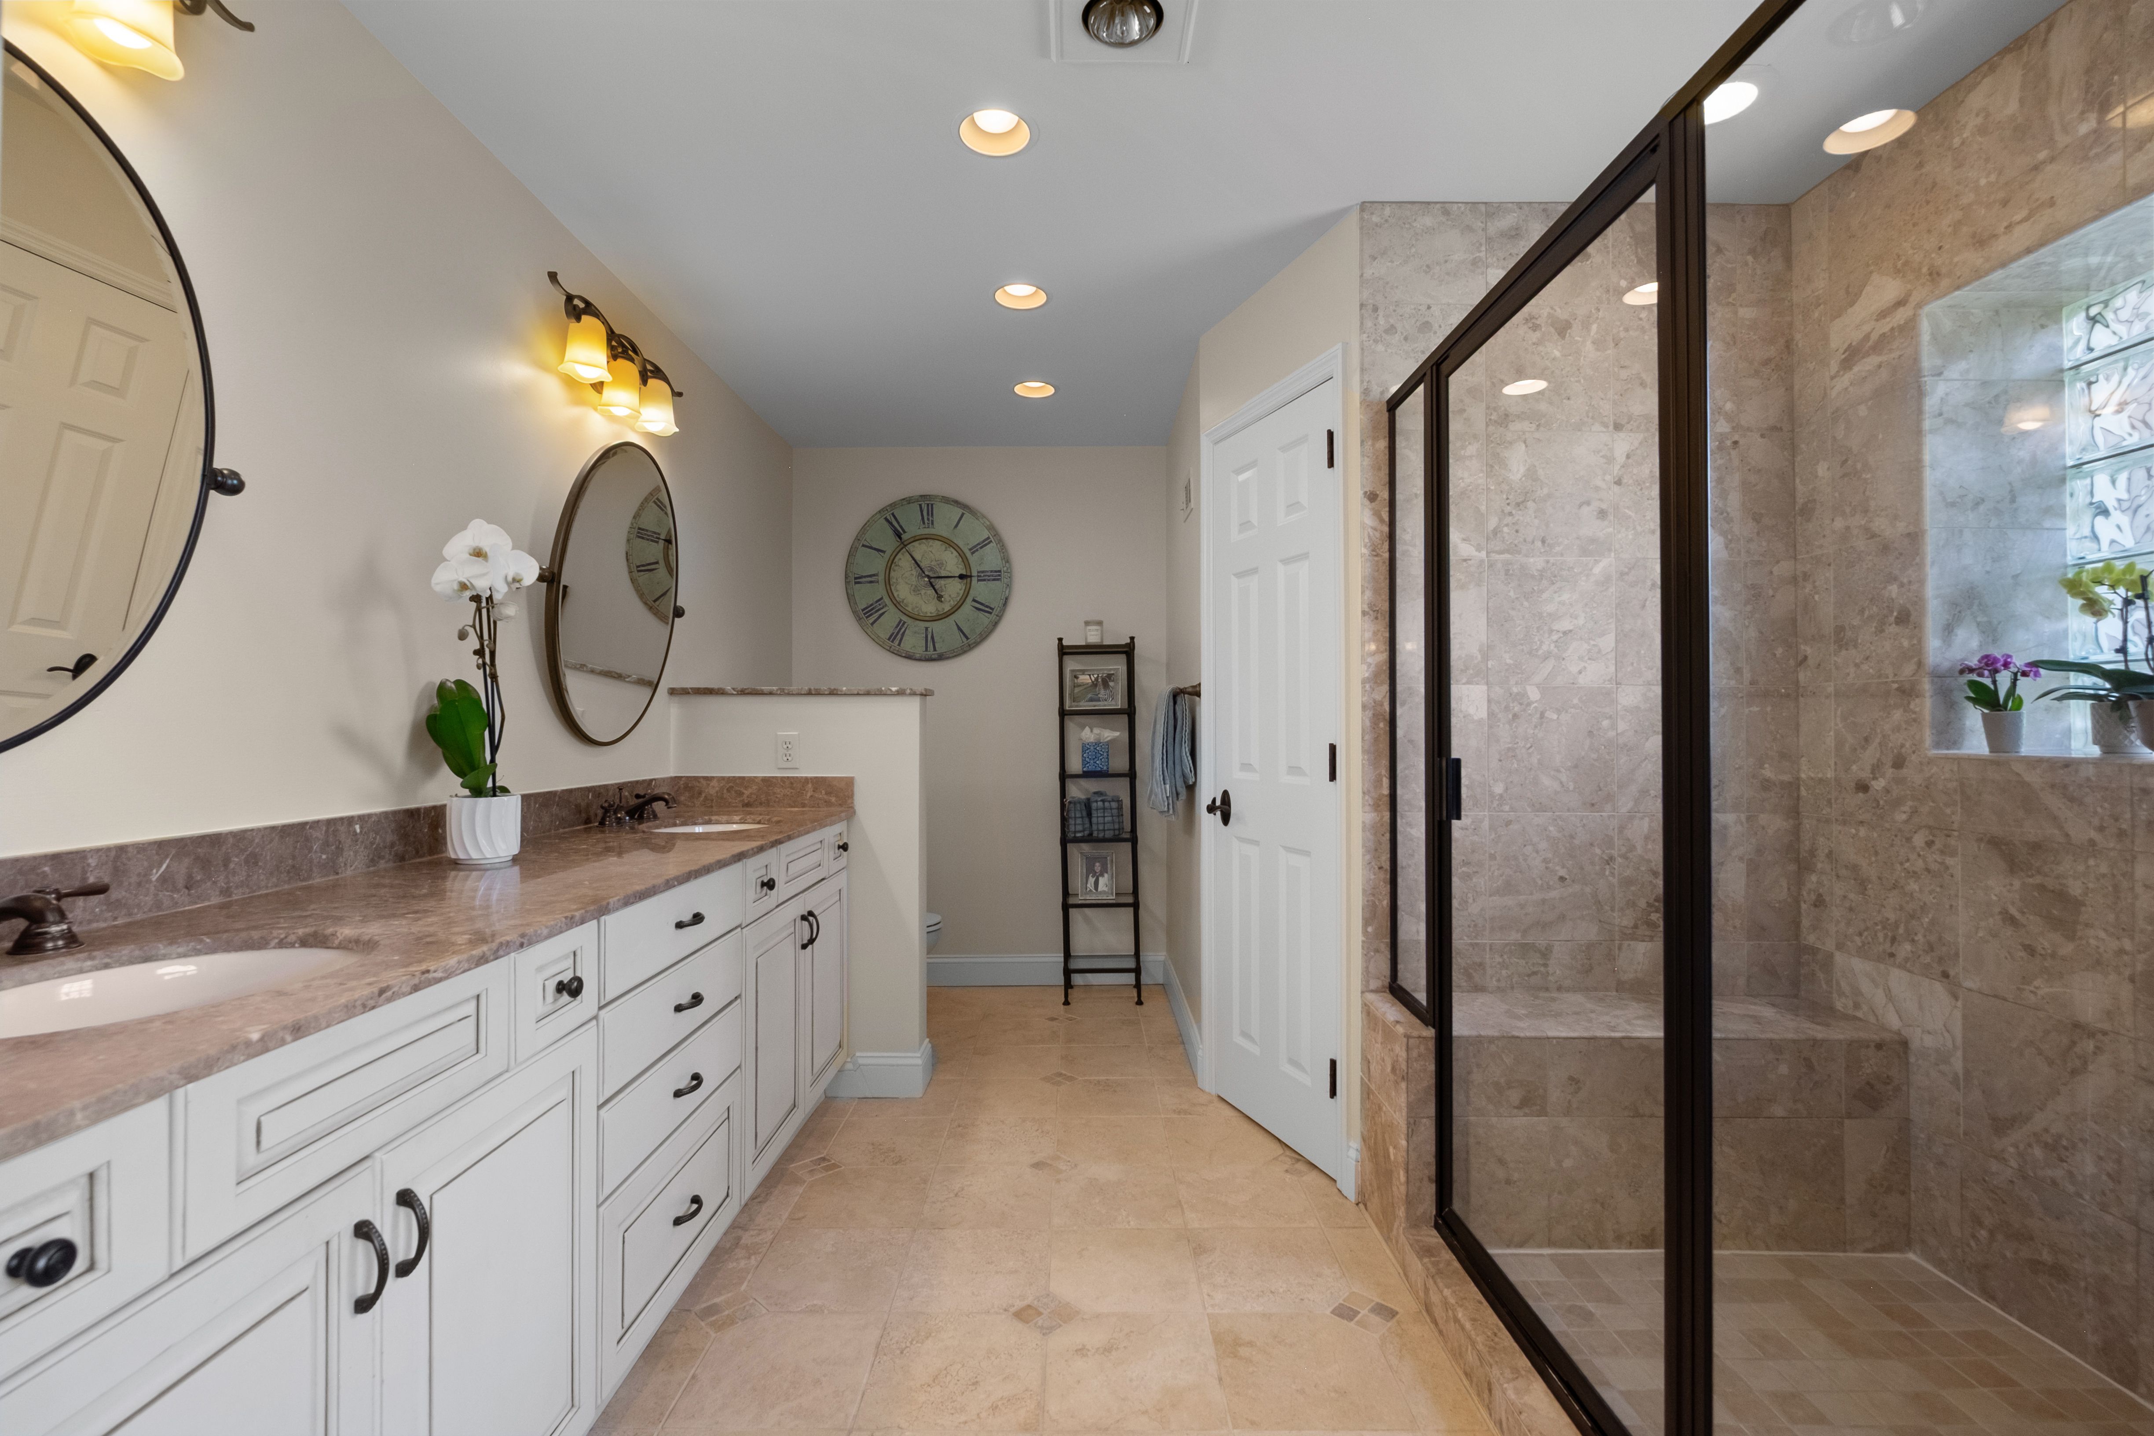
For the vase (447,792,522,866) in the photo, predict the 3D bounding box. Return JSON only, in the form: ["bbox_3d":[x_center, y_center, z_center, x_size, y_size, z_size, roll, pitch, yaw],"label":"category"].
[{"bbox_3d":[-1.150,0.214,1.746,0.122,0.127,0.122,0,0,0],"label":"vase"}]

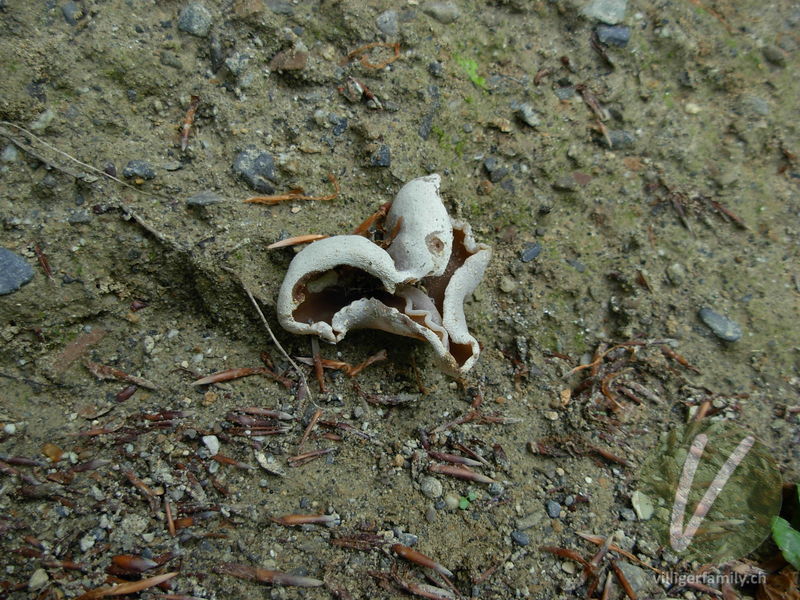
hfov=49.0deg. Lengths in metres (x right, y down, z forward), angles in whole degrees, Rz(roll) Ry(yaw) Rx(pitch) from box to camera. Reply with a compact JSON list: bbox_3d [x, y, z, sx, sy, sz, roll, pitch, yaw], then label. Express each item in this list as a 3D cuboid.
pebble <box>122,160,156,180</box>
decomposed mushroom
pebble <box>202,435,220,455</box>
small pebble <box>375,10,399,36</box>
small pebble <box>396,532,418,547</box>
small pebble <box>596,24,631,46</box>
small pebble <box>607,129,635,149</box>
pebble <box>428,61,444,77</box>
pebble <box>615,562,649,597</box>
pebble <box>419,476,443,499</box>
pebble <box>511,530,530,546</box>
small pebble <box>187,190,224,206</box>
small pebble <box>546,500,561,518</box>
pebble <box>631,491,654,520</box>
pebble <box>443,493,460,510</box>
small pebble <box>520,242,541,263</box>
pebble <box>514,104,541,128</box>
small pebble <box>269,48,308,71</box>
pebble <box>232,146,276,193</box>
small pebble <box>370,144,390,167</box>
[{"bbox_3d":[-0.093,-0.046,0.314,0.012,0.005,0.006,4,60,2],"label":"pebble"},{"bbox_3d":[-0.005,-0.007,0.263,0.064,0.032,0.052,0,57,0],"label":"decomposed mushroom"},{"bbox_3d":[-0.053,0.041,0.248,0.004,0.003,0.005,-25,60,-15],"label":"pebble"},{"bbox_3d":[-0.005,-0.108,0.344,0.009,0.007,0.012,0,57,0],"label":"small pebble"},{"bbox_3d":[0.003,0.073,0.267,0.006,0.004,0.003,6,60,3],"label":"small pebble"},{"bbox_3d":[0.086,-0.106,0.352,0.013,0.007,0.010,0,37,0],"label":"small pebble"},{"bbox_3d":[0.078,-0.057,0.311,0.009,0.005,0.007,6,57,4],"label":"small pebble"},{"bbox_3d":[0.014,-0.087,0.331,0.005,0.004,0.006,-18,59,-11],"label":"pebble"},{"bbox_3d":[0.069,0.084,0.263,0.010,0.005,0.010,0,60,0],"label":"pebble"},{"bbox_3d":[0.009,0.058,0.273,0.007,0.004,0.006,0,60,0],"label":"pebble"},{"bbox_3d":[0.032,0.063,0.233,0.004,0.003,0.003,32,63,19],"label":"pebble"},{"bbox_3d":[-0.068,-0.035,0.306,0.013,0.005,0.006,0,37,0],"label":"small pebble"},{"bbox_3d":[0.047,0.064,0.267,0.004,0.004,0.006,0,37,0],"label":"small pebble"},{"bbox_3d":[0.075,0.063,0.271,0.005,0.003,0.009,-11,61,-6],"label":"pebble"},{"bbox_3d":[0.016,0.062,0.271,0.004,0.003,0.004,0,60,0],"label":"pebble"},{"bbox_3d":[0.042,-0.015,0.284,0.008,0.003,0.004,-39,65,-22],"label":"small pebble"},{"bbox_3d":[0.046,-0.067,0.318,0.005,0.004,0.010,-28,61,-17],"label":"pebble"},{"bbox_3d":[-0.043,-0.092,0.336,0.015,0.007,0.009,0,37,0],"label":"small pebble"},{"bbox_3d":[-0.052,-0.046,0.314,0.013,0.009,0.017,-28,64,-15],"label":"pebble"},{"bbox_3d":[-0.007,-0.052,0.319,0.008,0.006,0.009,0,37,0],"label":"small pebble"}]

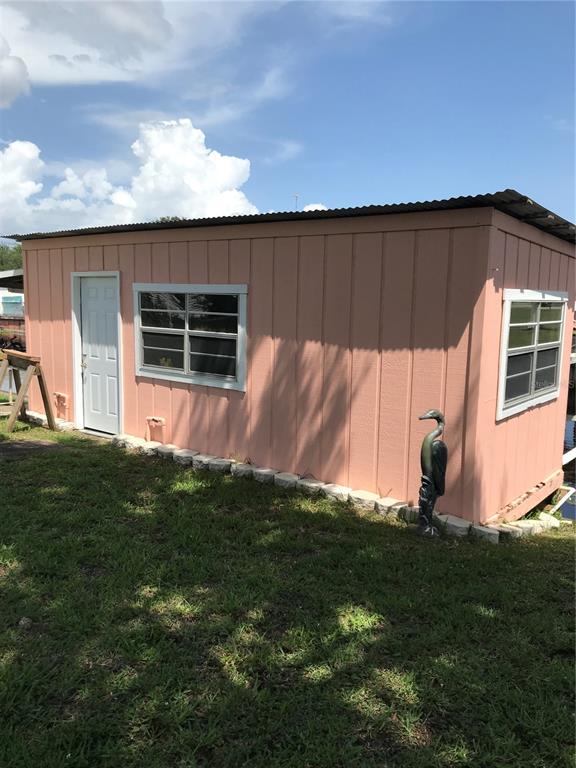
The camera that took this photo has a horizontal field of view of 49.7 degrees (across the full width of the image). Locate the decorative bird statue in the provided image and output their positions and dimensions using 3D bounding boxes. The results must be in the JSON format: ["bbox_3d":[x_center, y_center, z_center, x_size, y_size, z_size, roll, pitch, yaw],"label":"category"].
[{"bbox_3d":[1.152,0.697,4.933,0.300,0.980,0.210,-4,10,-32],"label":"decorative bird statue"}]

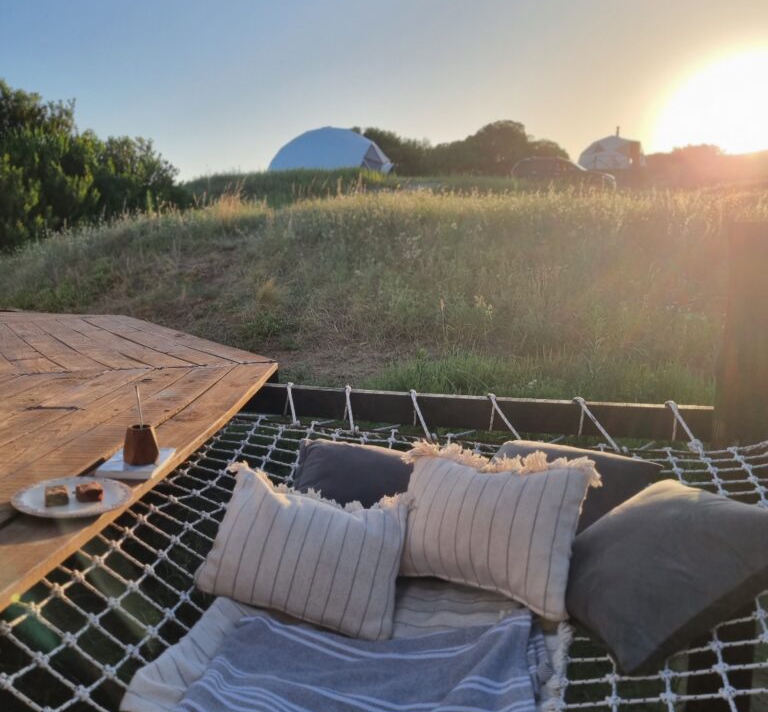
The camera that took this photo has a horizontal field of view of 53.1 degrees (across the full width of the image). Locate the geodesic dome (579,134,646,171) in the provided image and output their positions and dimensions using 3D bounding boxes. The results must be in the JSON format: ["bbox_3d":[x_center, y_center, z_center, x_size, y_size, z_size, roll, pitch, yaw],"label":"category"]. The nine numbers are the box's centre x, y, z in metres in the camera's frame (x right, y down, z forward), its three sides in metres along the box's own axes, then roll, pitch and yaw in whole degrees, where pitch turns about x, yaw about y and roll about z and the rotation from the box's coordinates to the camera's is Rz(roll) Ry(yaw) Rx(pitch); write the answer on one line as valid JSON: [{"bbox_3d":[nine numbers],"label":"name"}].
[{"bbox_3d":[19.695,-17.481,66.247,6.000,3.100,6.000,-1,9,7],"label":"geodesic dome"}]

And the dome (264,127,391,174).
[{"bbox_3d":[-2.529,-9.118,35.256,6.100,3.000,6.000,1,10,20],"label":"dome"}]

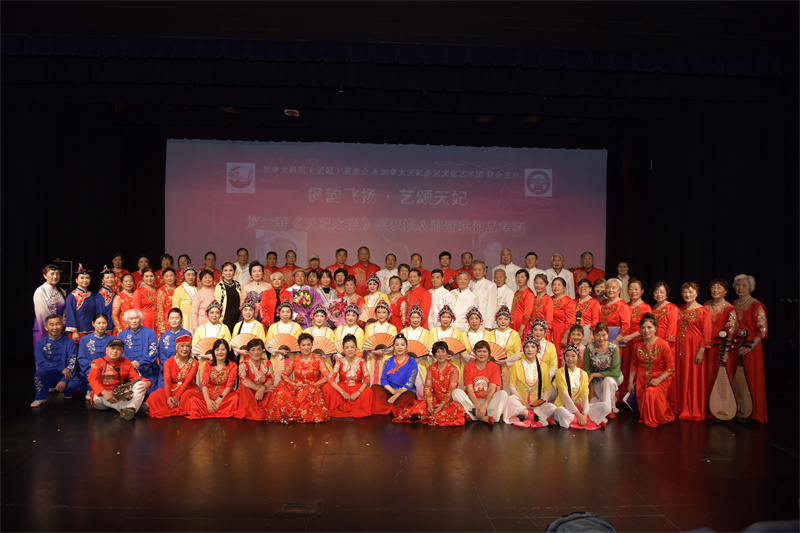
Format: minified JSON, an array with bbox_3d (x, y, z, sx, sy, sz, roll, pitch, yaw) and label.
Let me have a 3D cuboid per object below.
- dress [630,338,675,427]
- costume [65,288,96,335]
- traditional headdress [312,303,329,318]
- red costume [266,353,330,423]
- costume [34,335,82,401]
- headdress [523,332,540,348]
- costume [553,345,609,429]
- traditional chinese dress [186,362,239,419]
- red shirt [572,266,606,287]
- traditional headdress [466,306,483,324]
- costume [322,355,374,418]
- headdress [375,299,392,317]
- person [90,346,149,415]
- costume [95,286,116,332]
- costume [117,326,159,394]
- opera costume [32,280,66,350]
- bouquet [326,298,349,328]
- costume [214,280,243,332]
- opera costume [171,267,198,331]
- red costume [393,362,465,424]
[{"bbox_3d":[2.889,1.303,6.100,0.500,0.940,0.620,1,0,28],"label":"dress"},{"bbox_3d":[-4.194,0.591,7.000,0.400,0.610,0.260,1,0,-17],"label":"costume"},{"bbox_3d":[-1.014,0.561,6.800,0.210,0.200,0.220,1,0,-5],"label":"traditional headdress"},{"bbox_3d":[-1.151,1.336,6.016,0.740,0.700,0.620,1,0,-8],"label":"red costume"},{"bbox_3d":[-4.106,1.216,6.420,0.500,0.750,0.520,1,0,-17],"label":"costume"},{"bbox_3d":[1.480,0.833,6.000,0.205,0.185,0.200,1,0,6],"label":"headdress"},{"bbox_3d":[1.991,1.292,5.880,0.580,0.820,0.550,1,0,3],"label":"costume"},{"bbox_3d":[-2.107,1.326,5.960,0.560,0.620,0.520,1,0,-7],"label":"traditional chinese dress"},{"bbox_3d":[2.704,0.344,7.650,0.460,0.660,0.270,1,0,11],"label":"red shirt"},{"bbox_3d":[0.901,0.590,6.450,0.200,0.210,0.200,1,0,5],"label":"traditional headdress"},{"bbox_3d":[-0.594,1.343,6.030,0.570,0.635,0.520,1,0,-3],"label":"costume"},{"bbox_3d":[-0.205,0.510,6.630,0.220,0.220,0.220,1,0,-2],"label":"headdress"},{"bbox_3d":[-3.222,1.263,6.159,0.680,0.790,0.660,1,0,-35],"label":"person"},{"bbox_3d":[-3.906,0.574,7.120,0.400,0.610,0.260,1,0,-17],"label":"costume"},{"bbox_3d":[-3.298,1.221,6.700,0.520,0.920,0.550,1,0,-18],"label":"costume"},{"bbox_3d":[-4.332,0.836,6.600,0.430,1.330,0.300,1,0,-22],"label":"opera costume"},{"bbox_3d":[-0.791,0.599,6.800,0.290,0.380,0.250,1,0,-3],"label":"bouquet"},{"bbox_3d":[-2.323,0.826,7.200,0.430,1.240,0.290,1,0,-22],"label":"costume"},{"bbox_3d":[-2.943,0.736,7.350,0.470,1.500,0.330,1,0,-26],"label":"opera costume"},{"bbox_3d":[0.314,1.365,5.880,0.780,0.620,0.550,1,0,0],"label":"red costume"}]

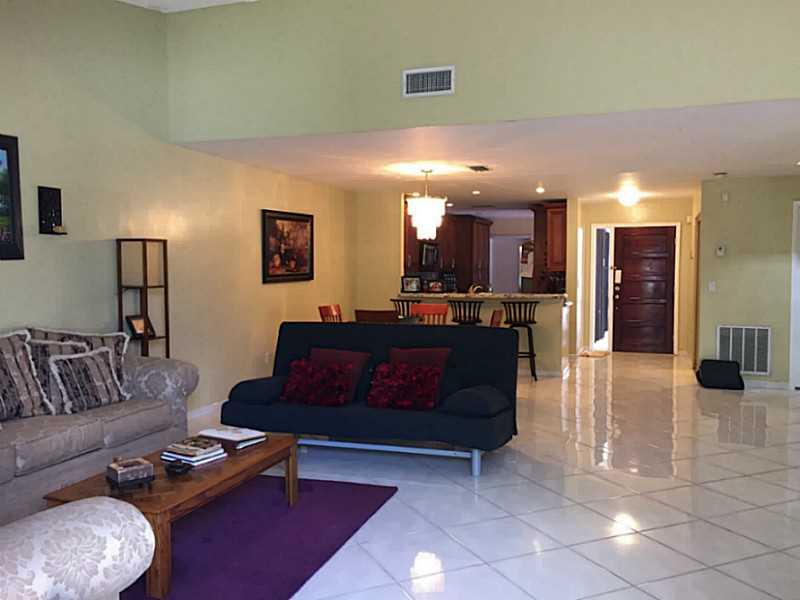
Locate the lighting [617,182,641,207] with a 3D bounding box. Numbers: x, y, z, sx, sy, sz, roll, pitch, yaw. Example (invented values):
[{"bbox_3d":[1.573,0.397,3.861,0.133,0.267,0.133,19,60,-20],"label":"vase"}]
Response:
[{"bbox_3d":[3.113,-1.423,9.129,0.320,0.200,0.320,1,3,18],"label":"lighting"}]

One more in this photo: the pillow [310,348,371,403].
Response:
[{"bbox_3d":[-0.507,0.567,5.102,0.460,0.450,0.150,1,-32,18],"label":"pillow"}]

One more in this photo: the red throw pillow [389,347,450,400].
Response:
[{"bbox_3d":[0.120,0.543,4.927,0.460,0.450,0.150,1,-30,18],"label":"red throw pillow"}]

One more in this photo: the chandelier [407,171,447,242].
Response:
[{"bbox_3d":[0.294,-1.025,7.175,0.440,0.763,0.440,0,3,0],"label":"chandelier"}]

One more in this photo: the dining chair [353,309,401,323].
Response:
[{"bbox_3d":[-0.208,0.571,6.985,0.470,0.950,0.520,1,3,23],"label":"dining chair"}]

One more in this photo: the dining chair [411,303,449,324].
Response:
[{"bbox_3d":[0.281,0.535,7.708,0.460,0.950,0.520,1,3,18],"label":"dining chair"}]

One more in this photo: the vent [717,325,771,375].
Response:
[{"bbox_3d":[4.097,0.598,7.994,0.570,0.560,0.030,1,3,18],"label":"vent"}]

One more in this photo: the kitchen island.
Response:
[{"bbox_3d":[1.096,0.416,9.005,2.270,1.060,0.650,1,3,18],"label":"kitchen island"}]

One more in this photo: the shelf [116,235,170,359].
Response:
[{"bbox_3d":[-1.940,0.346,5.087,0.260,1.590,0.260,1,3,18],"label":"shelf"}]

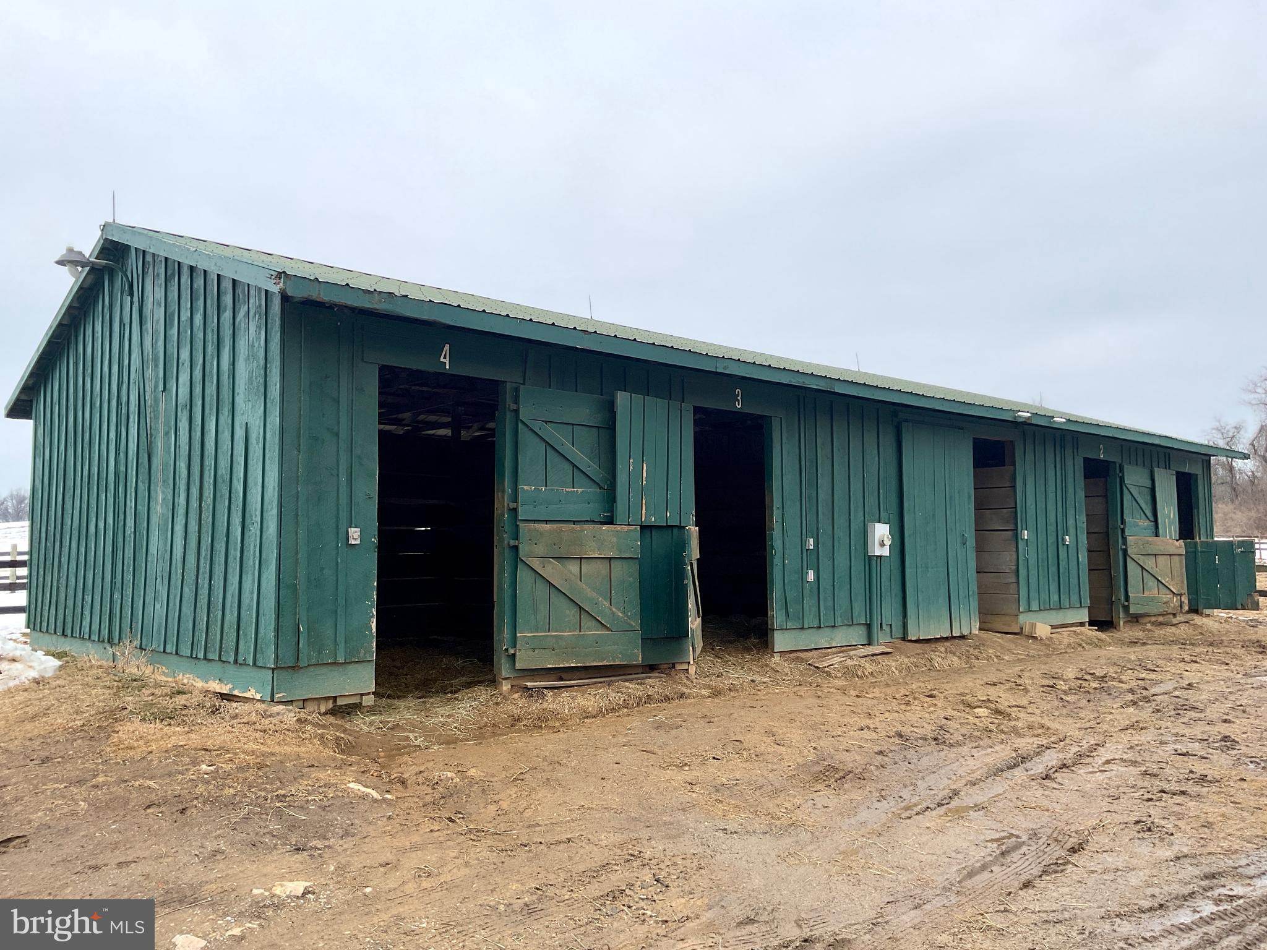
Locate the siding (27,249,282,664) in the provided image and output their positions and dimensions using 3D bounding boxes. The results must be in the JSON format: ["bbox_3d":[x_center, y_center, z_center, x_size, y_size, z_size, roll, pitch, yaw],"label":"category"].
[{"bbox_3d":[-4.752,-0.345,9.971,0.060,3.833,6.626,4,-6,-43],"label":"siding"}]

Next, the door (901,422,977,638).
[{"bbox_3d":[3.821,0.711,13.260,1.663,2.605,0.055,4,-6,-43],"label":"door"}]

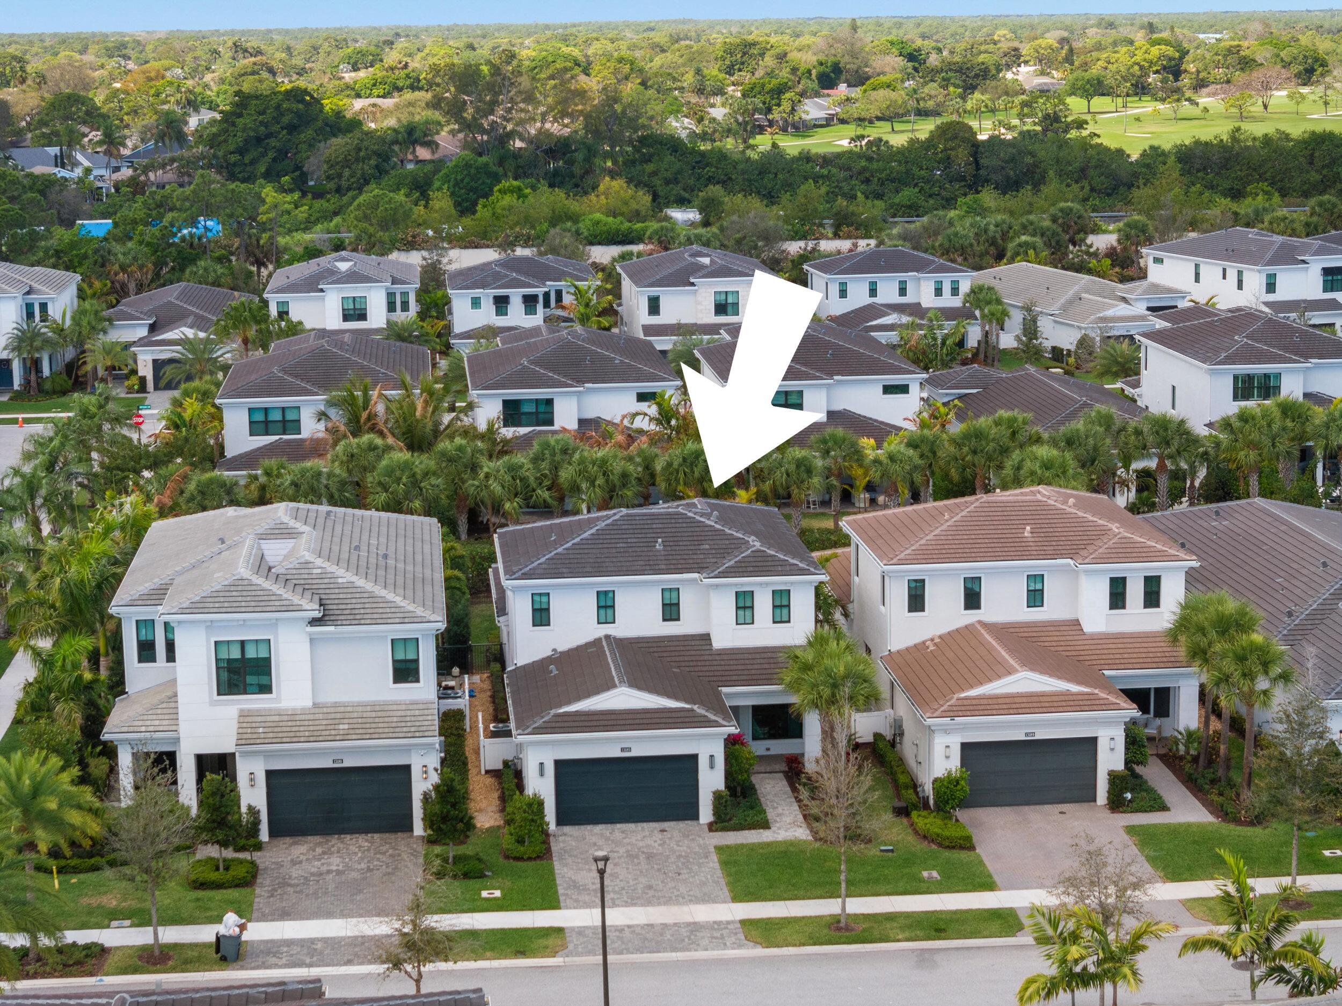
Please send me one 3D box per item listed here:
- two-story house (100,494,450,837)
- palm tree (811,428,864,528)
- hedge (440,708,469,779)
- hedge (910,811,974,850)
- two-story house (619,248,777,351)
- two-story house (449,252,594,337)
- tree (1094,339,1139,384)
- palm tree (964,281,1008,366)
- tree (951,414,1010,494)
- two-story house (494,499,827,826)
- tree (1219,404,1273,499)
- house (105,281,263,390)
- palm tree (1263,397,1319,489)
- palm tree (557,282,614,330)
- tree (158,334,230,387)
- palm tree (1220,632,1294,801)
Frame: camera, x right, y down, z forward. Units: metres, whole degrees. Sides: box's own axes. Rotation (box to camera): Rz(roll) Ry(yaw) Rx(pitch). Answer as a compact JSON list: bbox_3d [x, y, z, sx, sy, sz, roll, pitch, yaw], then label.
[{"bbox_3d":[-14.625,4.730,103.529,11.870,9.300,25.300,-2,10,-5],"label":"two-story house"},{"bbox_3d":[8.930,-1.204,145.869,2.871,5.661,2.871,-2,10,-4],"label":"palm tree"},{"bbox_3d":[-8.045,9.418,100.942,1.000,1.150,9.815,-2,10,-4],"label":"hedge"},{"bbox_3d":[9.087,10.935,91.324,1.700,0.550,3.350,-2,10,-5],"label":"hedge"},{"bbox_3d":[2.554,-16.402,221.587,12.100,9.100,25.500,-2,10,-4],"label":"two-story house"},{"bbox_3d":[-11.976,-15.502,217.746,11.800,8.750,25.500,-2,10,-5],"label":"two-story house"},{"bbox_3d":[33.848,-10.911,205.397,3.808,2.964,3.808,-2,10,-4],"label":"tree"},{"bbox_3d":[24.609,-13.969,212.178,3.590,6.400,4.200,-2,10,-5],"label":"palm tree"},{"bbox_3d":[16.155,-1.160,141.599,3.160,6.610,3.160,-2,10,-5],"label":"tree"},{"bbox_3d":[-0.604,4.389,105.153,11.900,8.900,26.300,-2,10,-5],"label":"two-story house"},{"bbox_3d":[30.122,-1.677,142.843,2.800,6.760,2.800,-2,10,-5],"label":"tree"},{"bbox_3d":[-40.277,-14.111,220.056,11.800,6.200,32.000,-2,10,-5],"label":"house"},{"bbox_3d":[32.961,-2.106,144.569,3.000,6.910,3.000,-2,10,-5],"label":"palm tree"},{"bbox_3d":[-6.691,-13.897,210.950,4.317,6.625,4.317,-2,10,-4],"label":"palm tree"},{"bbox_3d":[-33.468,-8.981,191.025,5.025,6.100,5.025,-2,10,-5],"label":"tree"},{"bbox_3d":[20.274,7.455,94.027,2.800,6.050,2.800,-2,10,-5],"label":"palm tree"}]

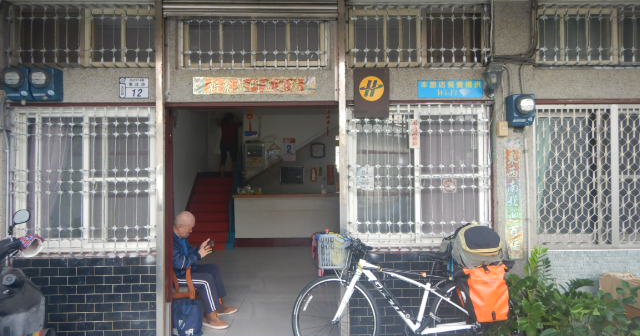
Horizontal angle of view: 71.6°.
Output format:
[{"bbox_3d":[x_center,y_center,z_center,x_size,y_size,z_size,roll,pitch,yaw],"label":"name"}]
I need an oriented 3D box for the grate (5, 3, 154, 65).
[{"bbox_3d":[-1.964,-1.090,3.668,1.172,0.496,0.100,-1,-1,-2],"label":"grate"}]

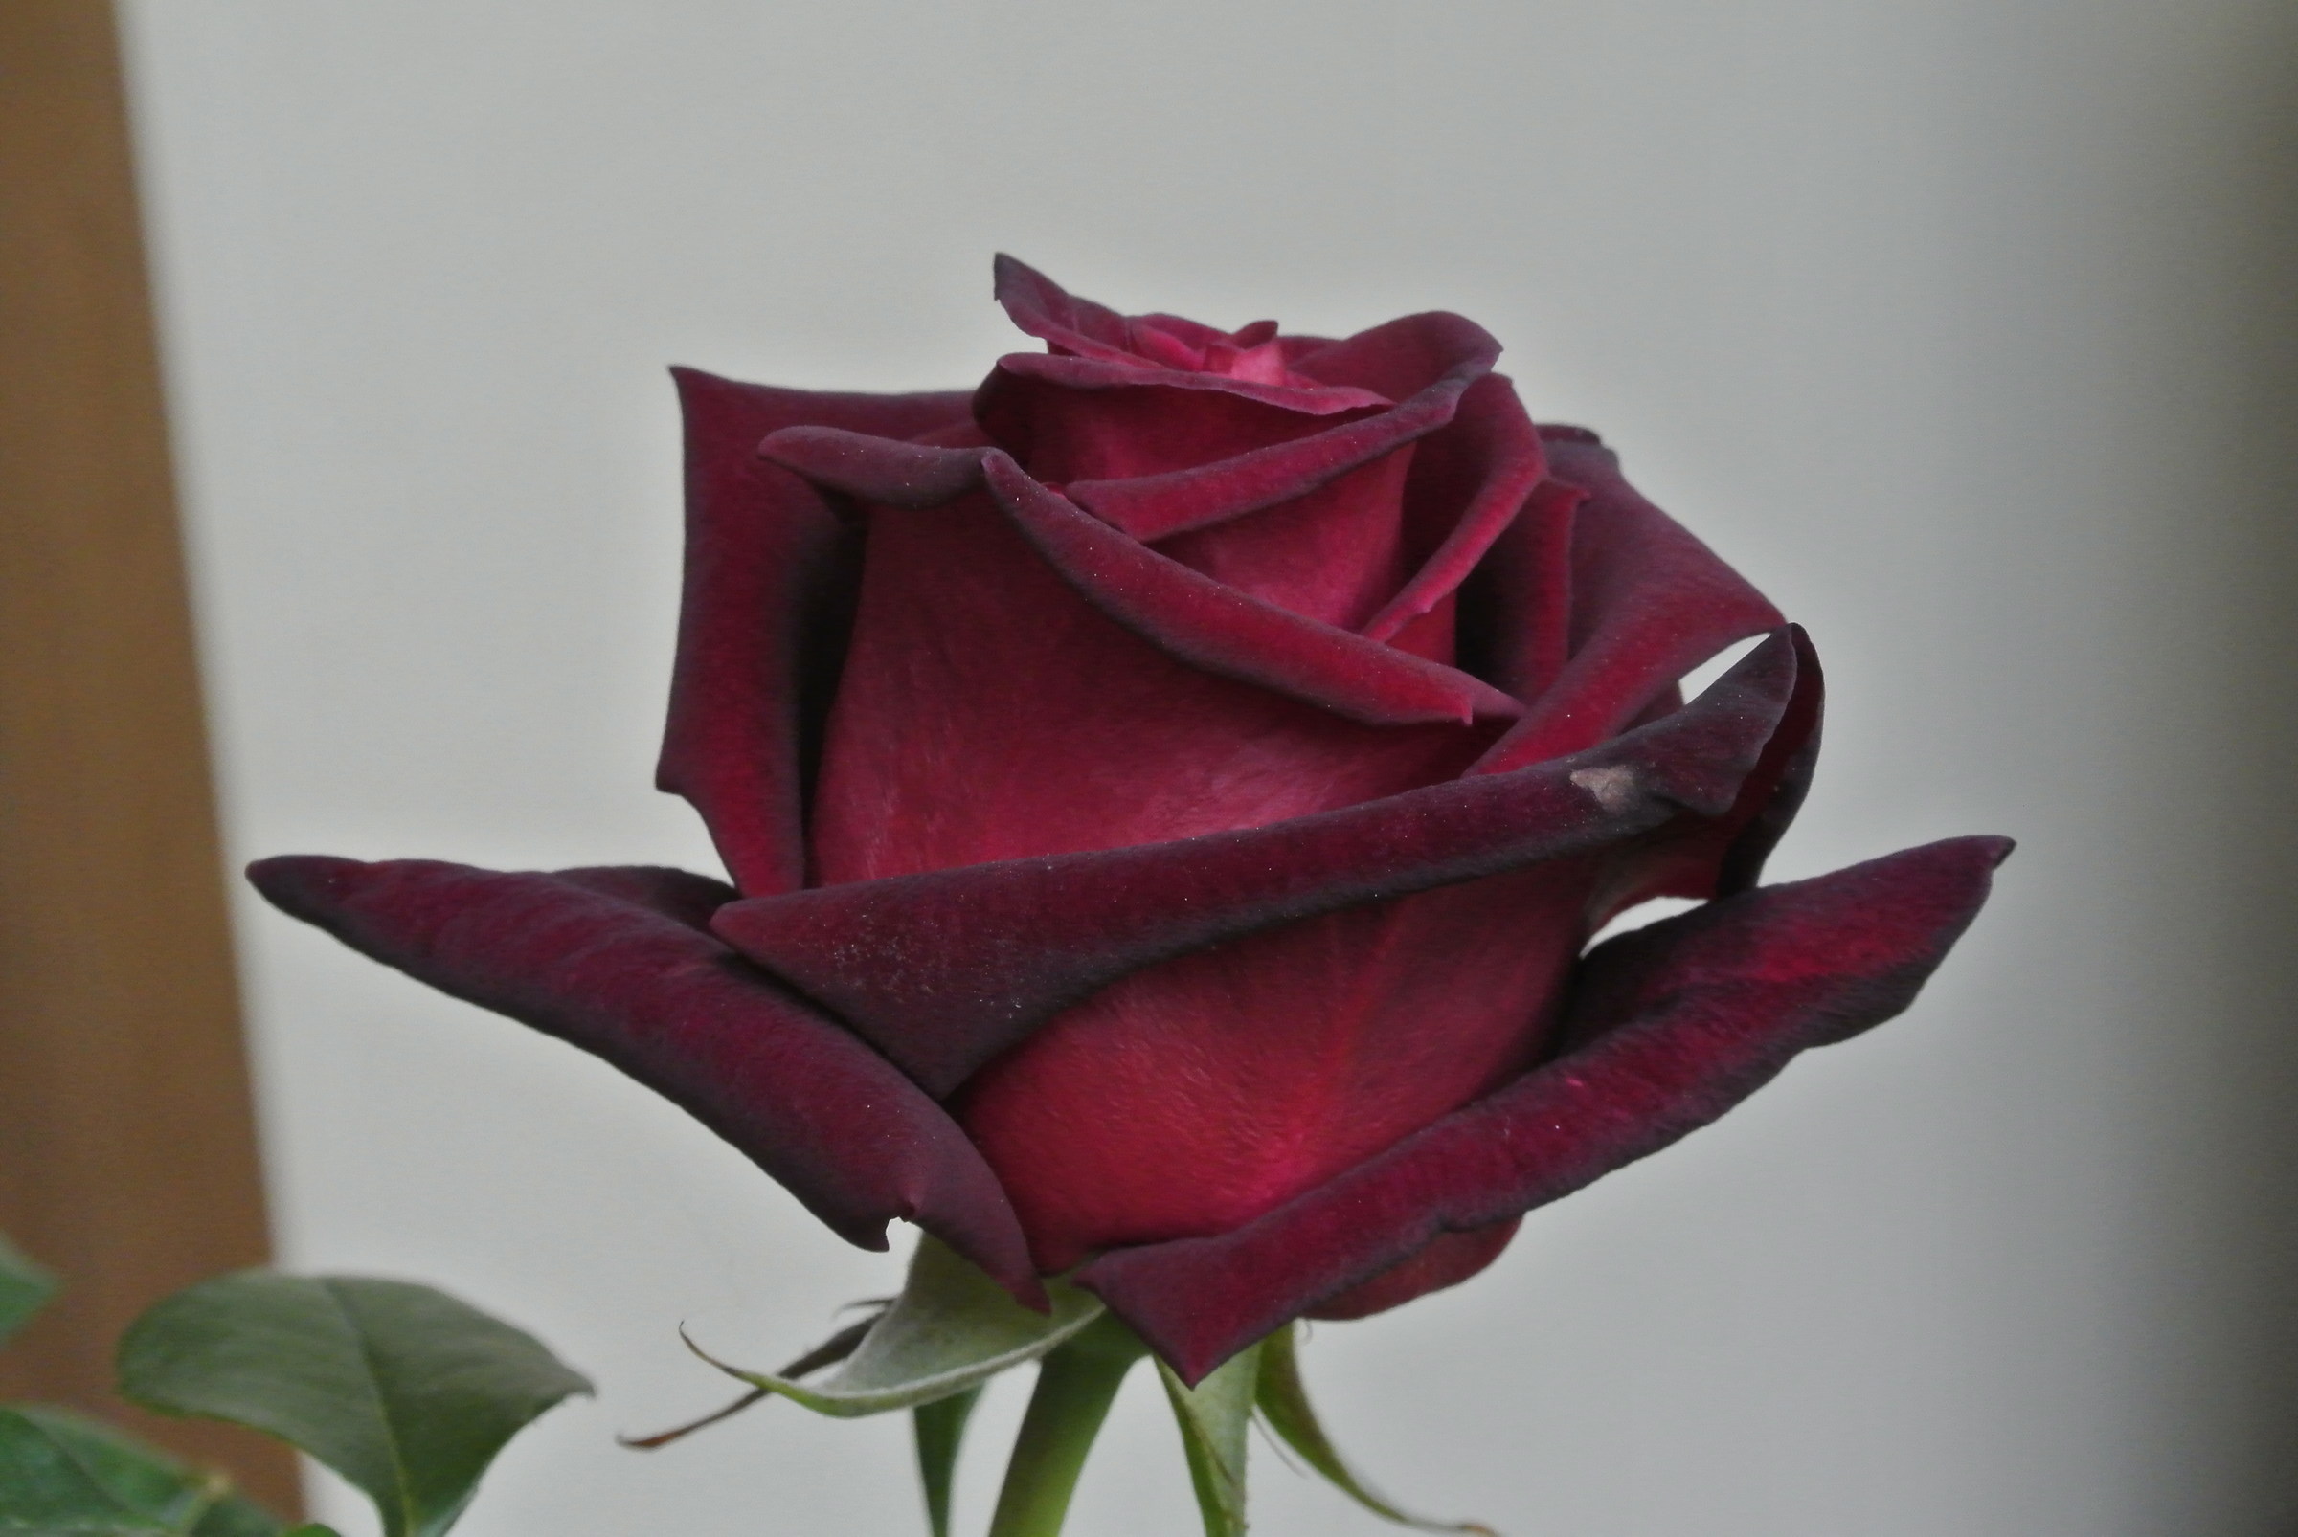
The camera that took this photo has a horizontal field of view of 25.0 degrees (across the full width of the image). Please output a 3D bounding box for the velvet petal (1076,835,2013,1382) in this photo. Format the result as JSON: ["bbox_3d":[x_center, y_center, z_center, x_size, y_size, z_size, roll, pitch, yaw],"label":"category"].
[{"bbox_3d":[0.023,0.020,0.304,0.052,0.025,0.023,-13,21,-28],"label":"velvet petal"}]

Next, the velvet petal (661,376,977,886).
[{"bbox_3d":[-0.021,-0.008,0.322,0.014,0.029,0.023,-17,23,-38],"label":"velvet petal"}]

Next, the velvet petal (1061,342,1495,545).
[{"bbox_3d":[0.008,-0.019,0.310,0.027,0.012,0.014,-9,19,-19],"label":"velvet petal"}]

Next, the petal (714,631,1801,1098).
[{"bbox_3d":[0.006,0.006,0.302,0.062,0.024,0.022,-4,18,-5],"label":"petal"}]

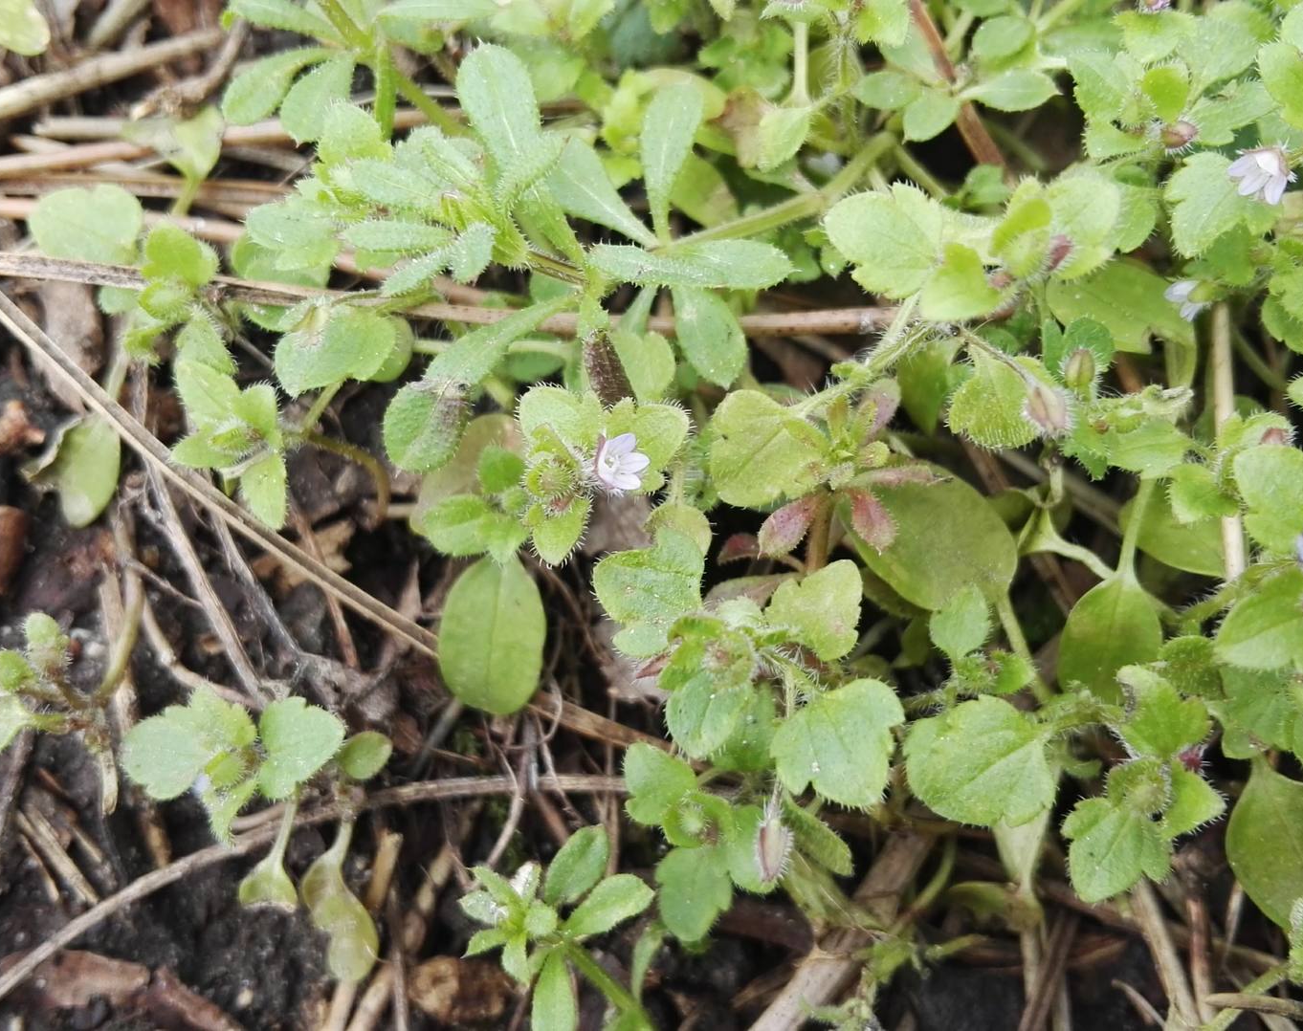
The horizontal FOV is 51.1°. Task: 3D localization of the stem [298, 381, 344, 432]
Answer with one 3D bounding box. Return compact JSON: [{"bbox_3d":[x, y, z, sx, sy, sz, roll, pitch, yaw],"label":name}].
[{"bbox_3d":[-0.042,-0.014,0.176,0.001,0.011,0.001,41,24,0],"label":"stem"}]

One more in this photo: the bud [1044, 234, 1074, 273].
[{"bbox_3d":[0.048,-0.031,0.161,0.003,0.005,0.003,29,30,0],"label":"bud"}]

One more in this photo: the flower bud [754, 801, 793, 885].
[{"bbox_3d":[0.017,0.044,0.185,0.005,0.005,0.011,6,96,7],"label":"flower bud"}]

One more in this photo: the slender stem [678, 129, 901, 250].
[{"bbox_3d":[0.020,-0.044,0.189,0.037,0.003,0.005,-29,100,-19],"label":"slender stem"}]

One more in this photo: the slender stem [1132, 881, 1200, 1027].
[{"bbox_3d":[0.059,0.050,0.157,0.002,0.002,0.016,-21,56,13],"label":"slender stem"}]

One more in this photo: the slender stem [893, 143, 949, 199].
[{"bbox_3d":[0.039,-0.050,0.198,0.002,0.002,0.011,-45,73,18],"label":"slender stem"}]

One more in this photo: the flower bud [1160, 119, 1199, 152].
[{"bbox_3d":[0.069,-0.049,0.177,0.005,0.004,0.004,-18,98,12],"label":"flower bud"}]

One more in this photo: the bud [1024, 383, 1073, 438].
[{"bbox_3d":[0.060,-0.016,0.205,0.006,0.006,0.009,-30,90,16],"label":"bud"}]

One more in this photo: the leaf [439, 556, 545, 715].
[{"bbox_3d":[-0.020,0.015,0.169,0.013,0.003,0.020,3,69,-6],"label":"leaf"}]

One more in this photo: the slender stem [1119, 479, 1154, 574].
[{"bbox_3d":[0.060,0.001,0.169,0.002,0.002,0.013,15,76,0],"label":"slender stem"}]

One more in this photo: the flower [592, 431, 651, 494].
[{"bbox_3d":[-0.003,-0.006,0.157,0.004,0.006,0.006,-7,41,47],"label":"flower"}]

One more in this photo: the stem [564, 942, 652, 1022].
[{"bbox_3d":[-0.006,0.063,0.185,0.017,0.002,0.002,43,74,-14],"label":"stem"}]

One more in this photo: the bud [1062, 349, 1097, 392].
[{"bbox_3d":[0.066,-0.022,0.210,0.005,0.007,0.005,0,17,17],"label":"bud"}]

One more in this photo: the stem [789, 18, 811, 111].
[{"bbox_3d":[0.025,-0.077,0.232,0.003,0.003,0.015,0,90,6],"label":"stem"}]

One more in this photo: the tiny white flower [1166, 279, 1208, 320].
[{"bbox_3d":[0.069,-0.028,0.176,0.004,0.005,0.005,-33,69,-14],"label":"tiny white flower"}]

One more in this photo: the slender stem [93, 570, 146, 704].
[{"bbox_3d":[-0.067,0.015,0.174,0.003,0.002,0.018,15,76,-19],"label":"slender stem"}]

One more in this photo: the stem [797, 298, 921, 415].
[{"bbox_3d":[0.025,-0.019,0.167,0.020,0.003,0.003,-42,90,17],"label":"stem"}]

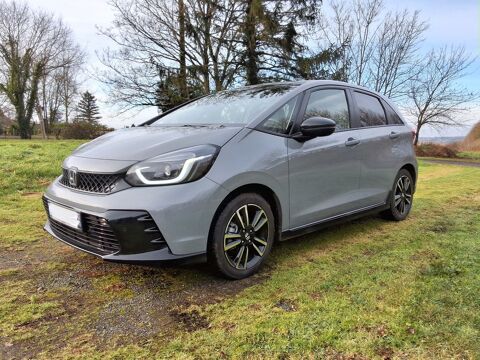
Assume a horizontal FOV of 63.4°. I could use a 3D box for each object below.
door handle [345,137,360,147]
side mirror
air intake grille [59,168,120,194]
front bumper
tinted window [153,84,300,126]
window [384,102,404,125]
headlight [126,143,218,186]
[{"bbox_3d":[1.022,-0.339,3.488,0.250,0.065,0.060,-7,10,-44],"label":"door handle"},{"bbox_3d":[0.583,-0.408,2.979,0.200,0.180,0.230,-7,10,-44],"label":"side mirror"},{"bbox_3d":[-1.060,-0.006,2.652,0.160,0.150,0.830,-7,10,-44],"label":"air intake grille"},{"bbox_3d":[-0.914,0.194,2.822,0.720,0.520,1.680,-7,10,-44],"label":"front bumper"},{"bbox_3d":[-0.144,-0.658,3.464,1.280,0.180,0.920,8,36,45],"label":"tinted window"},{"bbox_3d":[1.685,-0.725,4.277,0.440,0.250,0.060,-7,-6,-44],"label":"window"},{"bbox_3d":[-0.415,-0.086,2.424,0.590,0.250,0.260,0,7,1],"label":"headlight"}]

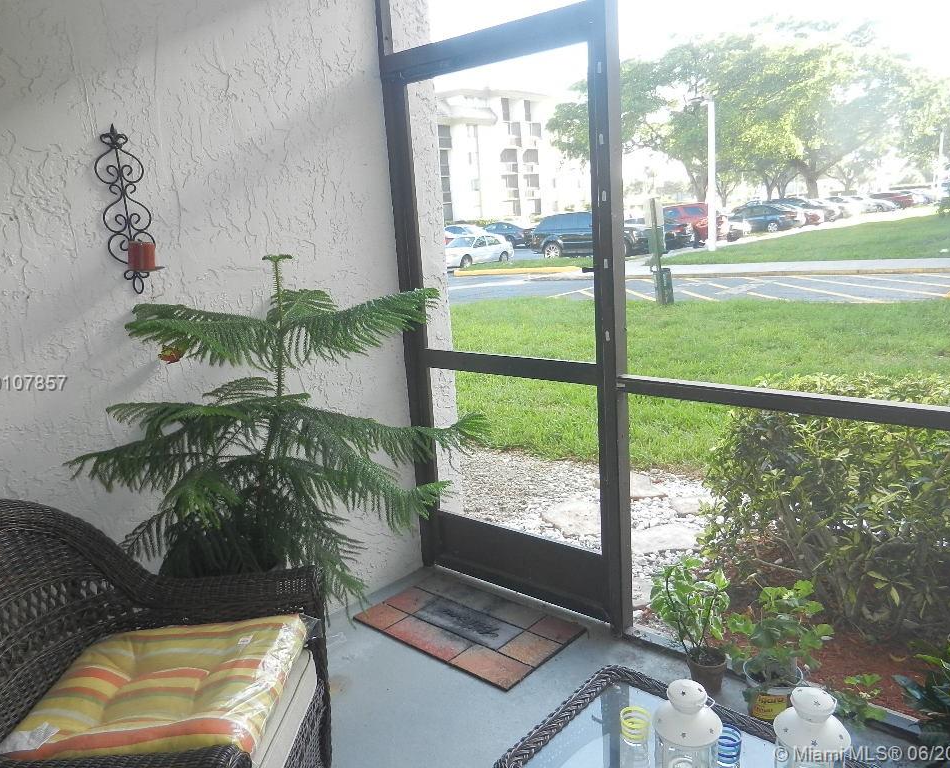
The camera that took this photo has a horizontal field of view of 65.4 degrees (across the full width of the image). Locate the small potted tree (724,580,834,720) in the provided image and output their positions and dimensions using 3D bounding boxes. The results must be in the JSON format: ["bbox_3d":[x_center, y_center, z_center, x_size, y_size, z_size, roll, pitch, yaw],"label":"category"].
[{"bbox_3d":[0.857,0.773,2.112,0.310,0.410,0.300,7,16,40],"label":"small potted tree"}]

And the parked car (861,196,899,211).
[{"bbox_3d":[33.268,-15.309,63.000,4.500,1.450,1.800,7,16,42],"label":"parked car"}]

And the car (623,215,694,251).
[{"bbox_3d":[7.115,-6.508,31.600,1.820,1.480,4.600,-15,16,-41],"label":"car"}]

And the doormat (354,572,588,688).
[{"bbox_3d":[-0.036,0.891,2.766,0.765,0.012,0.450,8,17,42],"label":"doormat"}]

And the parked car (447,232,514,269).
[{"bbox_3d":[-0.165,-6.282,34.800,1.720,1.410,4.400,7,16,40],"label":"parked car"}]

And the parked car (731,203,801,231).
[{"bbox_3d":[15.826,-9.271,41.500,4.700,1.460,1.820,5,15,34],"label":"parked car"}]

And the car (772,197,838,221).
[{"bbox_3d":[18.653,-10.353,44.000,4.600,1.520,1.820,7,16,42],"label":"car"}]

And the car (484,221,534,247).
[{"bbox_3d":[1.565,-8.153,40.600,4.600,1.450,1.800,7,16,41],"label":"car"}]

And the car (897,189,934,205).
[{"bbox_3d":[47.811,-20.483,81.000,4.600,1.500,1.800,5,15,36],"label":"car"}]

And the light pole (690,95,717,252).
[{"bbox_3d":[8.134,-7.422,26.403,1.000,5.320,0.300,5,15,34],"label":"light pole"}]

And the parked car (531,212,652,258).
[{"bbox_3d":[4.628,-5.777,29.000,4.800,1.760,1.910,3,14,27],"label":"parked car"}]

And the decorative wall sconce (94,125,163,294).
[{"bbox_3d":[-0.974,-0.499,2.119,0.118,0.485,0.142,7,16,40],"label":"decorative wall sconce"}]

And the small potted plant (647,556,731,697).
[{"bbox_3d":[0.660,0.738,2.265,0.240,0.440,0.230,-7,13,-16],"label":"small potted plant"}]

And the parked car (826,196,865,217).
[{"bbox_3d":[25.694,-12.721,53.000,4.500,1.480,1.800,7,16,42],"label":"parked car"}]

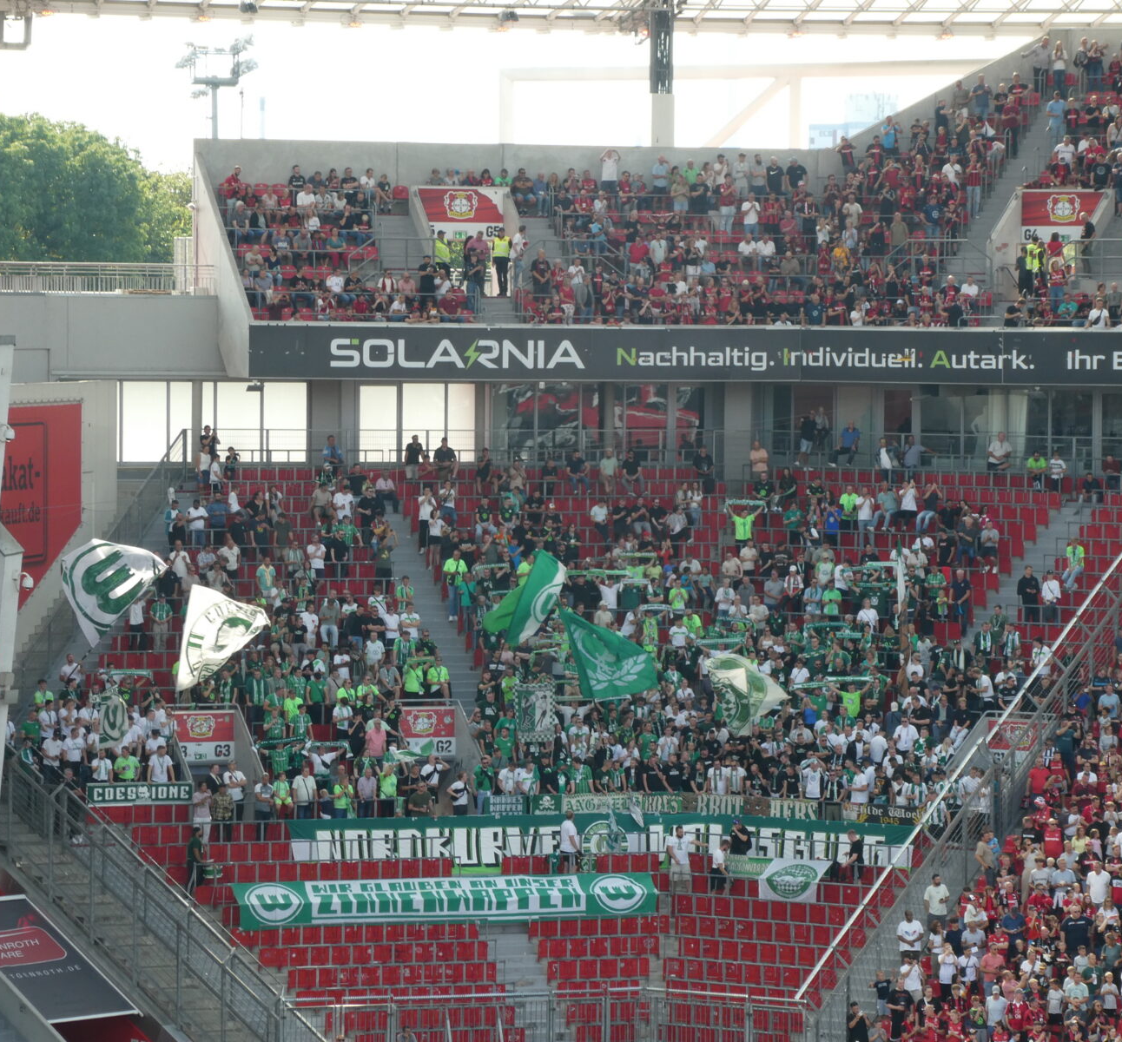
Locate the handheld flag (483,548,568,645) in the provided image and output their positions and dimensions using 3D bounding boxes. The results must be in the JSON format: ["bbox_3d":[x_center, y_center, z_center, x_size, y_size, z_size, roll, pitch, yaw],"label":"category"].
[{"bbox_3d":[-0.924,1.928,133.700,2.100,2.400,0.700,0,2,-5],"label":"handheld flag"}]

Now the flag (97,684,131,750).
[{"bbox_3d":[-10.643,4.670,128.800,0.820,1.500,0.400,0,2,-10],"label":"flag"}]

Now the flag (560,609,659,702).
[{"bbox_3d":[1.197,3.299,132.800,2.400,2.300,0.600,0,2,-5],"label":"flag"}]

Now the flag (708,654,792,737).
[{"bbox_3d":[4.574,4.218,131.600,1.950,1.900,0.700,1,2,8],"label":"flag"}]

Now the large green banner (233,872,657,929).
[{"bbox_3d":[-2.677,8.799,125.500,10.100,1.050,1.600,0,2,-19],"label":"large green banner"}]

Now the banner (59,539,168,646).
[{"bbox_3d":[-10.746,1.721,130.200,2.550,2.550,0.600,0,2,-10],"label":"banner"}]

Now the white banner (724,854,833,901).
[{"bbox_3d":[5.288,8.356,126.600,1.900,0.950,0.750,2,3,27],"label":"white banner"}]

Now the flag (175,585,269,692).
[{"bbox_3d":[-8.138,2.830,130.200,2.250,2.550,0.600,0,2,-10],"label":"flag"}]

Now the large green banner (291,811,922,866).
[{"bbox_3d":[0.912,7.589,128.200,14.600,1.350,3.000,1,2,4],"label":"large green banner"}]

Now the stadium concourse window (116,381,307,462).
[{"bbox_3d":[-9.547,-2.713,148.000,5.400,2.300,0.300,0,2,-16],"label":"stadium concourse window"}]

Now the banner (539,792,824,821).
[{"bbox_3d":[2.891,6.849,130.000,7.200,0.600,1.000,1,2,15],"label":"banner"}]

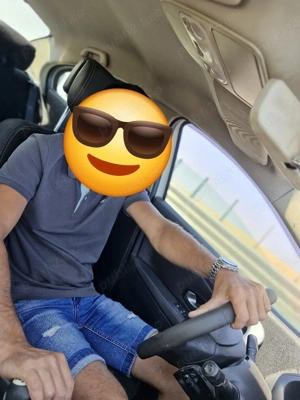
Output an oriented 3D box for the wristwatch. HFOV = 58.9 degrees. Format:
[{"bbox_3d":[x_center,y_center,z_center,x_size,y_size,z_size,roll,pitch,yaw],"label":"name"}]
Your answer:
[{"bbox_3d":[0.166,0.168,0.603,0.065,0.060,0.043,20,6,-30],"label":"wristwatch"}]

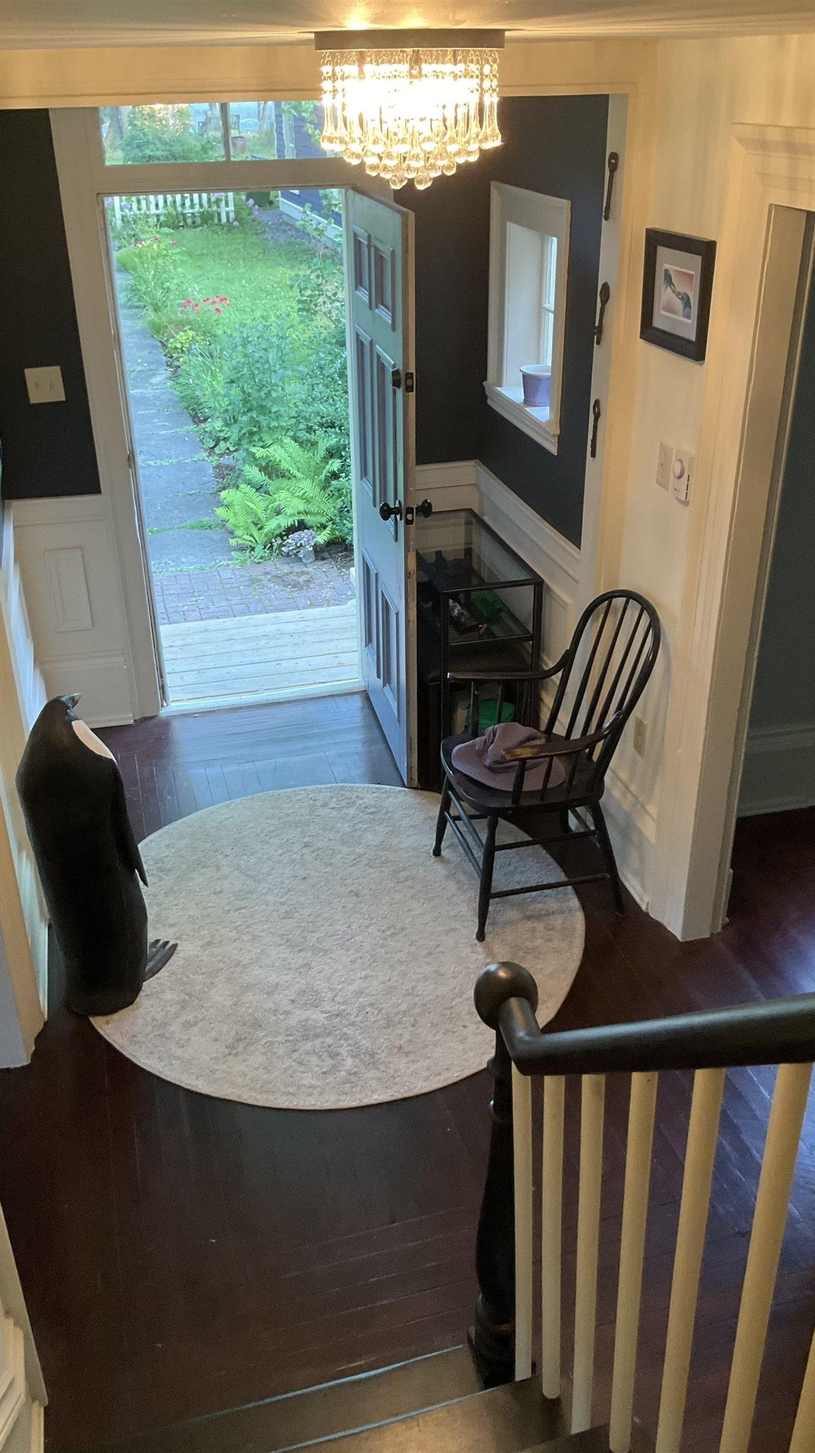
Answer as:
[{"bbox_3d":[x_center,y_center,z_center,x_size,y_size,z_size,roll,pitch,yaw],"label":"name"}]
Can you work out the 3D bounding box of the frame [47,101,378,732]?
[{"bbox_3d":[-0.587,-1.073,4.410,1.070,2.200,0.130,-8,29,-13],"label":"frame"}]

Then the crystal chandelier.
[{"bbox_3d":[0.005,-0.986,1.954,0.305,0.225,0.305,-1,28,0],"label":"crystal chandelier"}]

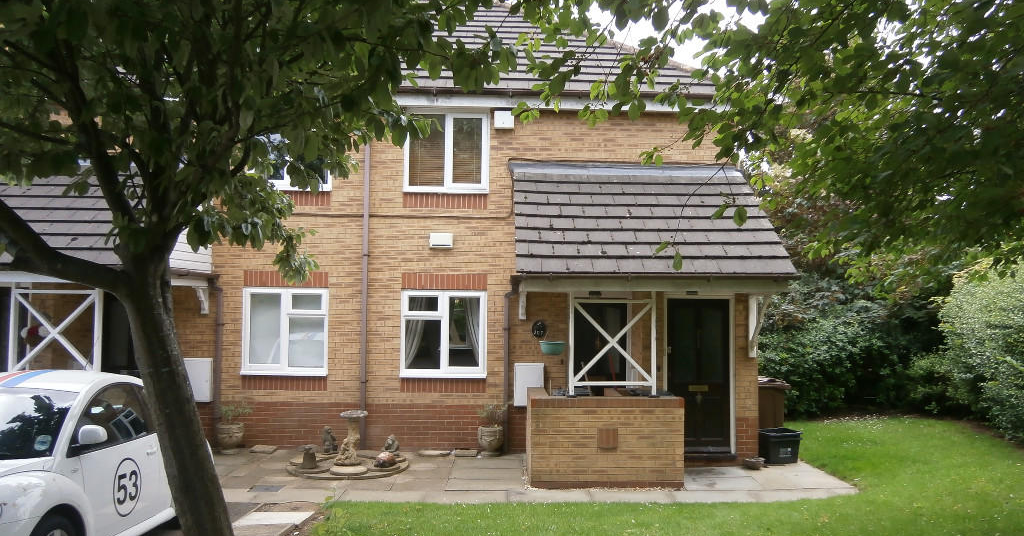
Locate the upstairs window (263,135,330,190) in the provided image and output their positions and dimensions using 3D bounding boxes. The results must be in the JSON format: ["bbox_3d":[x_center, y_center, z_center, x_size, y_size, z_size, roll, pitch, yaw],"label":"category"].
[{"bbox_3d":[-3.112,-1.654,10.782,1.180,1.120,0.120,1,-3,-3],"label":"upstairs window"}]

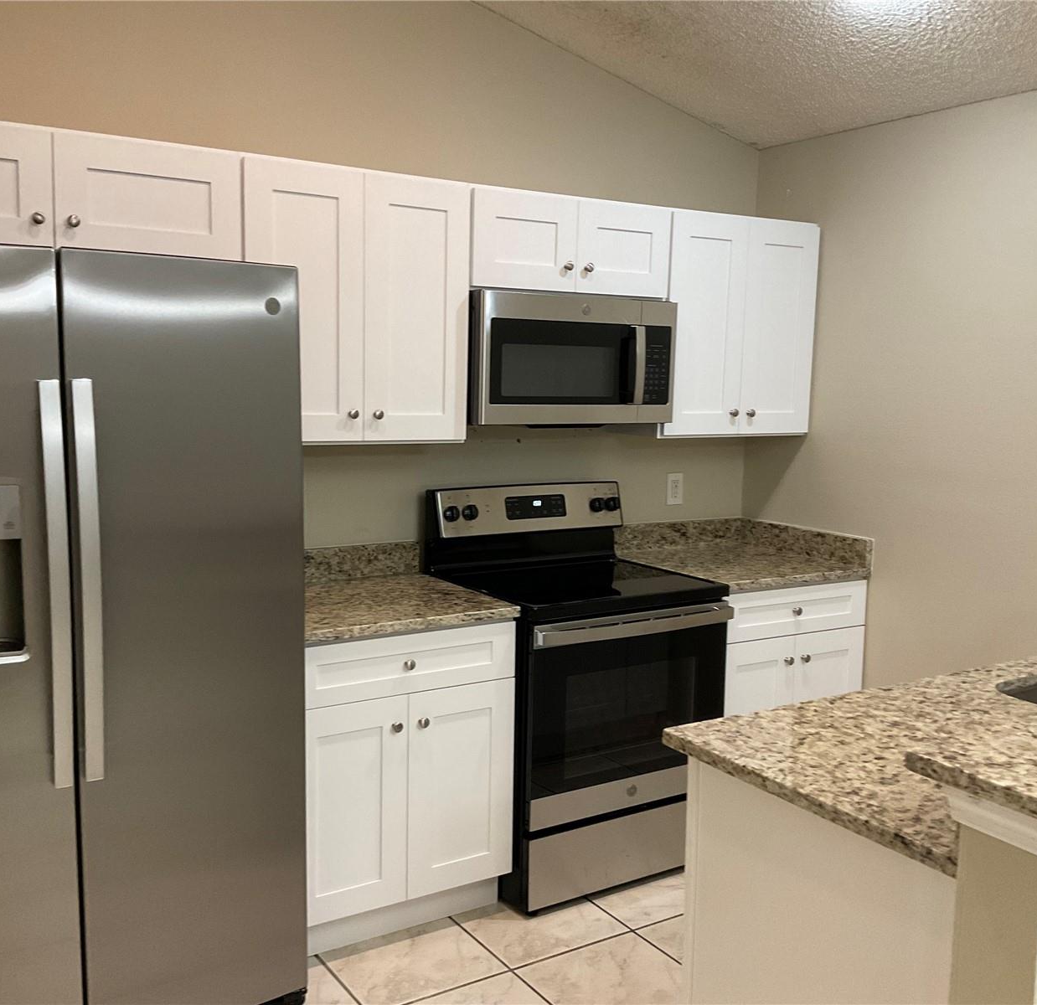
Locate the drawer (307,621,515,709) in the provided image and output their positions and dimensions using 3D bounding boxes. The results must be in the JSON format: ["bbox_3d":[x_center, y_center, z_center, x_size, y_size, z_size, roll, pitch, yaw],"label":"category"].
[{"bbox_3d":[-0.429,0.417,3.278,0.691,0.164,0.505,-3,8,-33],"label":"drawer"}]

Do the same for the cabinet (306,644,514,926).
[{"bbox_3d":[-0.468,0.728,3.365,0.695,0.841,0.615,-3,8,-33],"label":"cabinet"}]

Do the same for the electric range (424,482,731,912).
[{"bbox_3d":[0.187,0.570,3.702,0.757,1.195,0.692,-3,8,-33],"label":"electric range"}]

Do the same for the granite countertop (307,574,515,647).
[{"bbox_3d":[-0.453,0.298,3.302,0.685,0.034,0.644,-3,8,-33],"label":"granite countertop"}]

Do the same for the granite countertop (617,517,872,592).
[{"bbox_3d":[0.790,0.178,4.095,0.690,0.138,0.649,-3,8,-33],"label":"granite countertop"}]

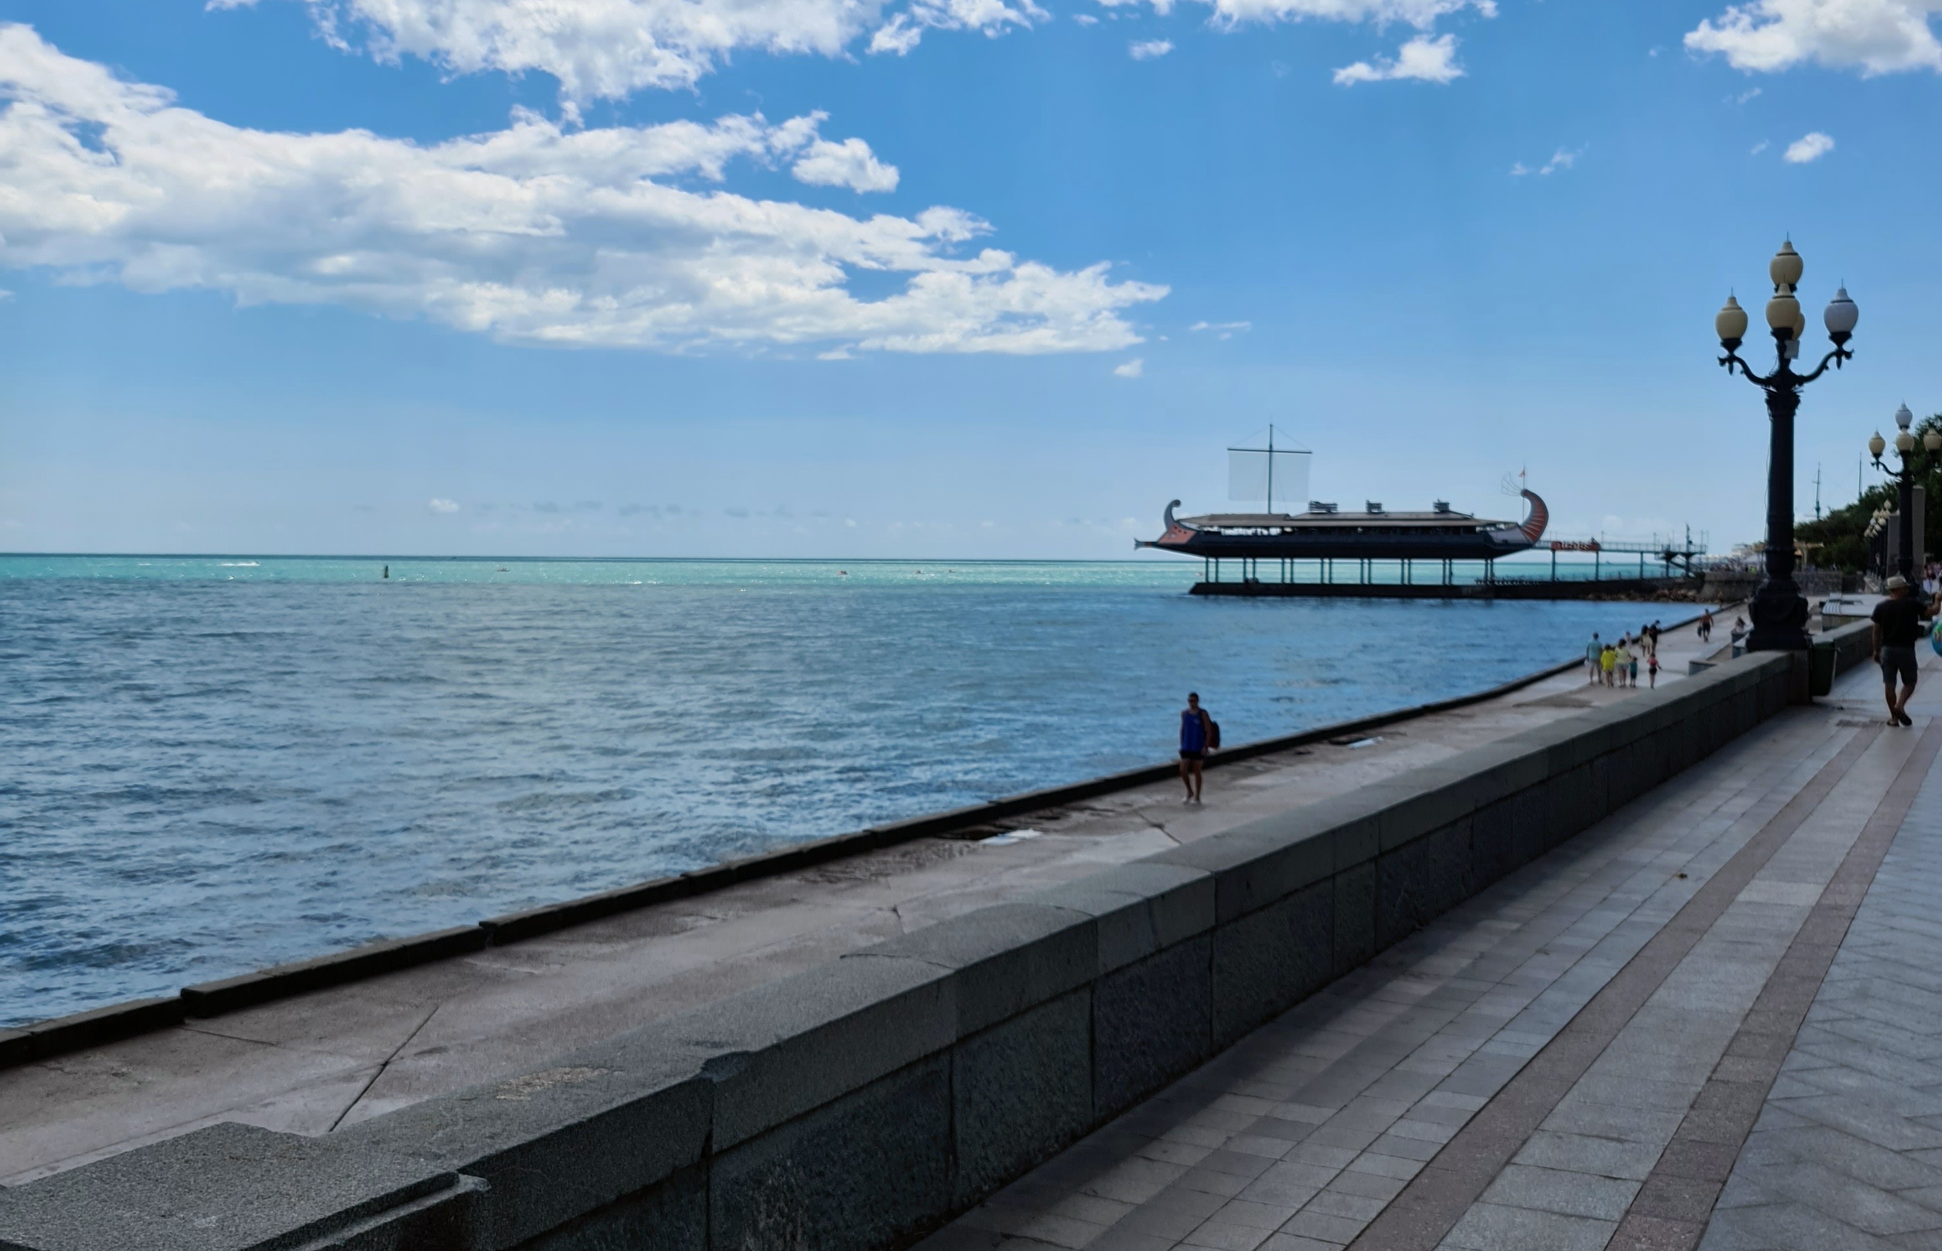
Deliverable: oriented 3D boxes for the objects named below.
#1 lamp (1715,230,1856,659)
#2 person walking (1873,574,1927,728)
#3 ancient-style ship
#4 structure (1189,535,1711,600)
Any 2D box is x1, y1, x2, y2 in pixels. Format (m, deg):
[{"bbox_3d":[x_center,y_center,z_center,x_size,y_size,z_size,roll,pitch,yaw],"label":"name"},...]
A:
[{"bbox_3d":[10.867,-2.417,24.850,1.780,5.500,1.780,2,2,29],"label":"lamp"},{"bbox_3d":[10.647,0.261,21.400,0.640,1.719,0.450,2,2,31],"label":"person walking"},{"bbox_3d":[55.064,-18.211,282.531,62.880,23.754,9.500,1,2,25],"label":"ancient-style ship"},{"bbox_3d":[69.564,-8.635,276.685,75.089,8.729,9.000,1,2,25],"label":"structure"}]

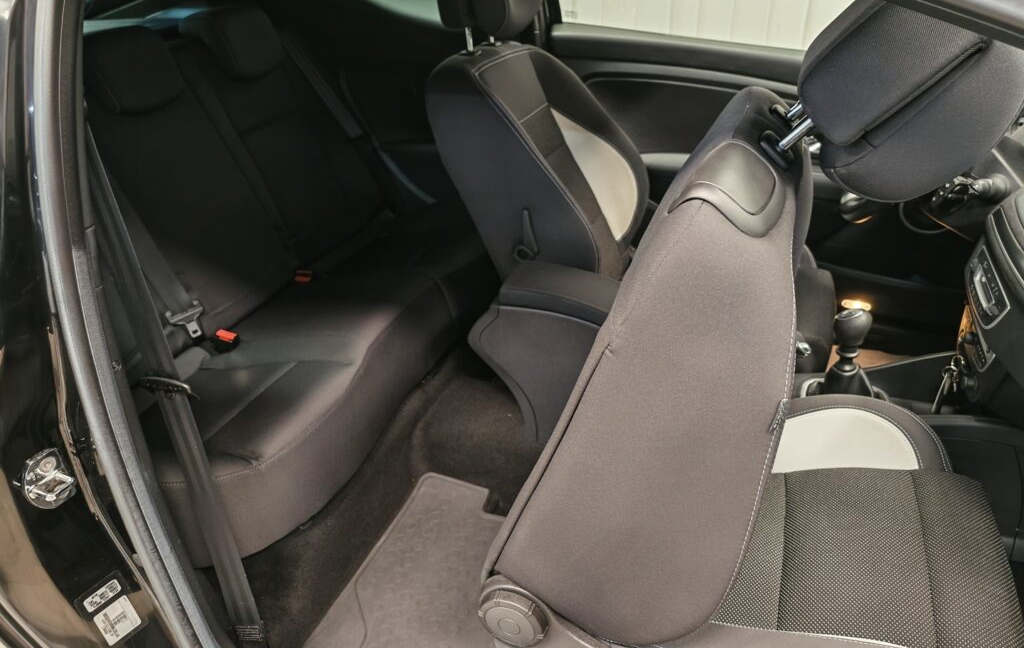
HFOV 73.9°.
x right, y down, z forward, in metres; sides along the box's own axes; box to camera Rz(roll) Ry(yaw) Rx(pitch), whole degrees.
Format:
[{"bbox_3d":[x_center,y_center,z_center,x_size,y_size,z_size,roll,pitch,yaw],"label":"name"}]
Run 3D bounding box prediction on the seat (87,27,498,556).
[{"bbox_3d":[-0.531,-0.252,1.481,0.766,0.711,1.319,7,32,18],"label":"seat"}]

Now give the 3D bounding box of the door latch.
[{"bbox_3d":[-0.501,0.169,0.735,0.036,0.064,0.045,13,34,25],"label":"door latch"}]

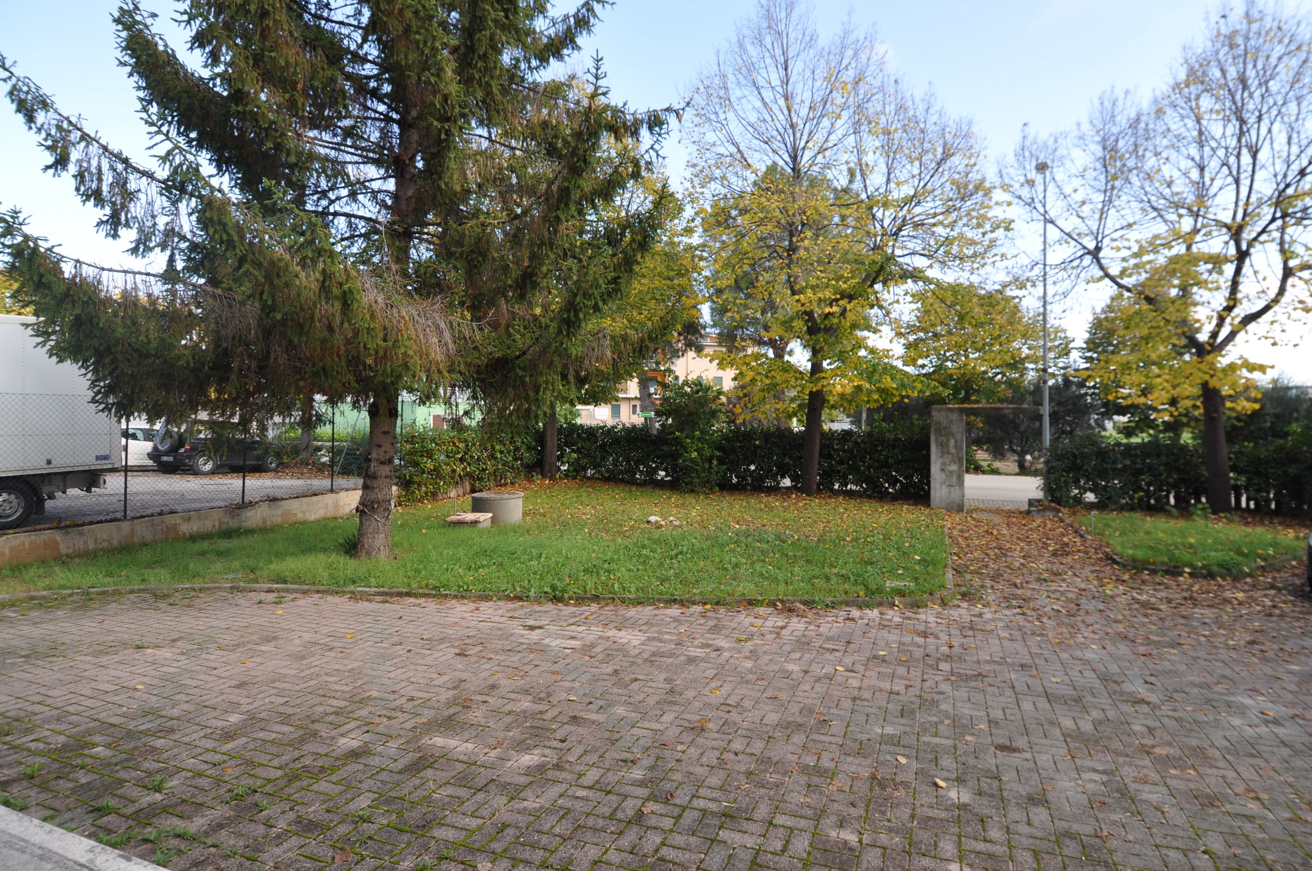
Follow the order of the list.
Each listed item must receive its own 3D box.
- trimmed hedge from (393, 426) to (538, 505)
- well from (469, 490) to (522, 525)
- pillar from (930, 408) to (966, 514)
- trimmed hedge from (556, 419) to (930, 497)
[{"bbox_3d":[-4.770,0.711,18.276,0.800,1.950,6.049,0,-1,25],"label":"trimmed hedge"},{"bbox_3d":[-3.220,1.477,13.272,1.060,0.580,1.060,0,-1,0],"label":"well"},{"bbox_3d":[7.368,0.626,16.569,0.740,2.630,0.500,0,-1,24],"label":"pillar"},{"bbox_3d":[2.041,0.714,19.404,11.300,2.000,0.850,0,-1,24],"label":"trimmed hedge"}]

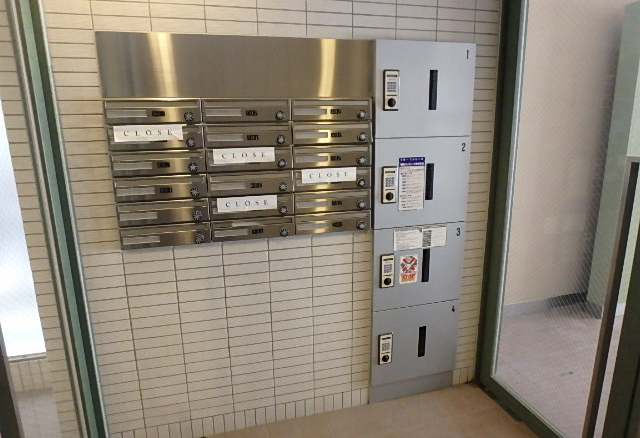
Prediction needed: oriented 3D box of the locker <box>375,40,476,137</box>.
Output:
[{"bbox_3d":[0.476,-0.590,1.797,0.495,0.410,0.060,-4,13,-14],"label":"locker"}]

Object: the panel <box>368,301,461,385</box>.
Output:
[{"bbox_3d":[0.494,0.644,2.067,0.485,0.418,0.060,-4,13,-14],"label":"panel"}]

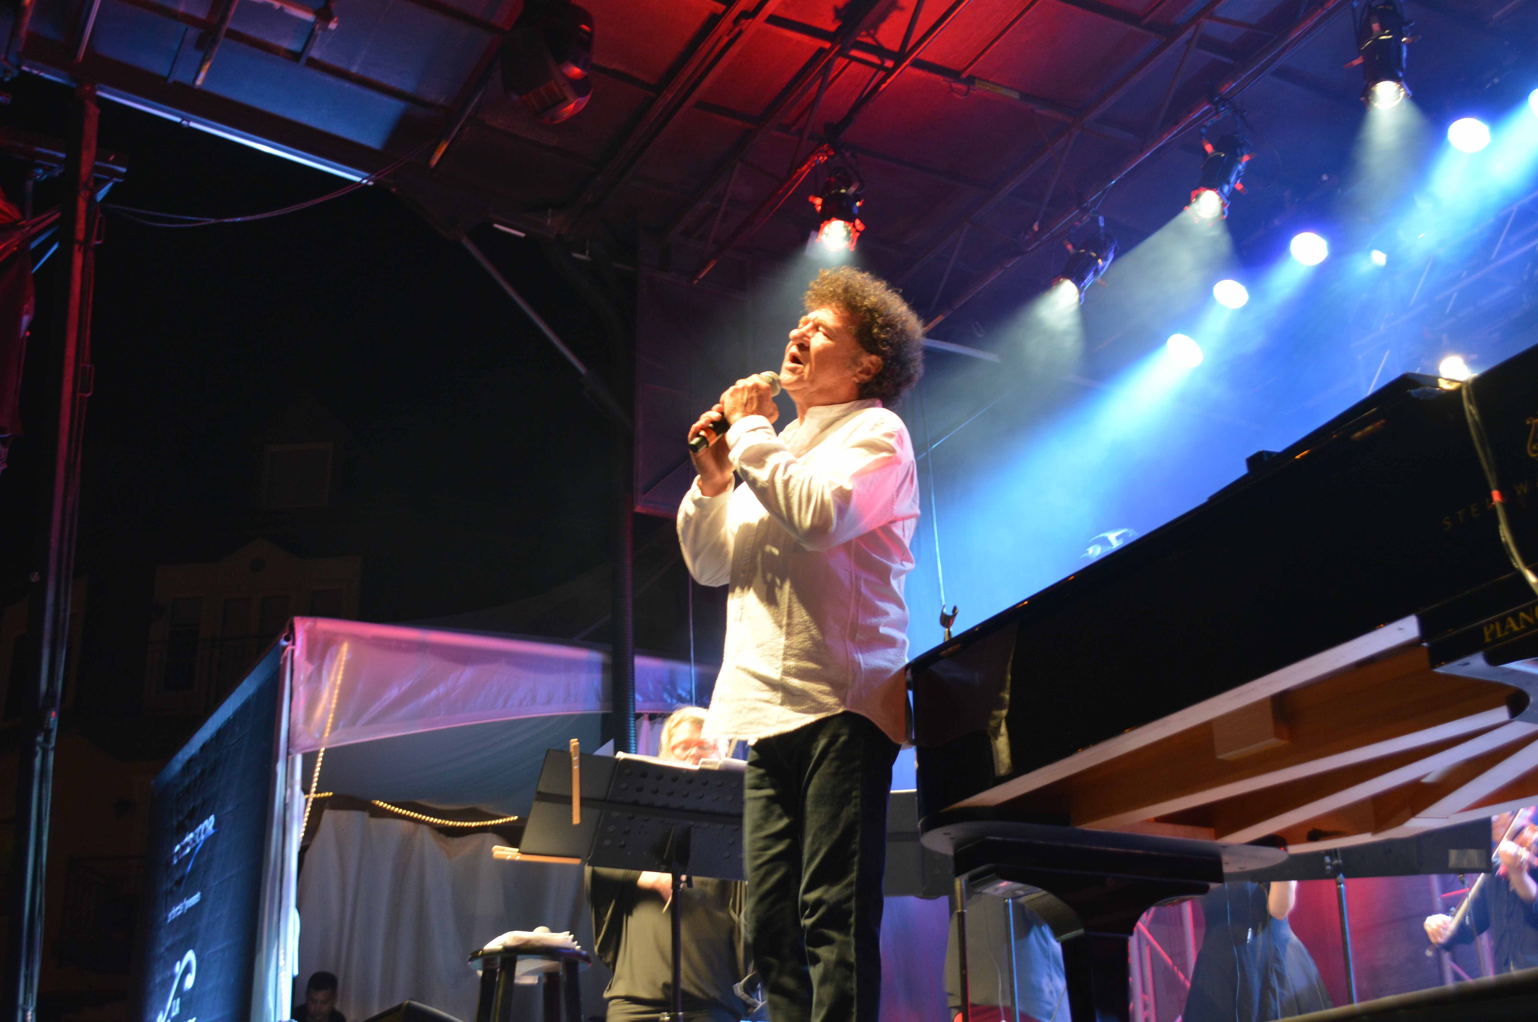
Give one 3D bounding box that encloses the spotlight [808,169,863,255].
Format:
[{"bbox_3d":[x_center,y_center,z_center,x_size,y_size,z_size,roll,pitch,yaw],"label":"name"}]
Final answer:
[{"bbox_3d":[0.311,-1.400,8.950,0.270,0.540,0.280,-4,-51,8],"label":"spotlight"}]

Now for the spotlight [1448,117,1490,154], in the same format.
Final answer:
[{"bbox_3d":[3.334,-1.854,9.113,0.215,0.250,0.215,-17,-54,42],"label":"spotlight"}]

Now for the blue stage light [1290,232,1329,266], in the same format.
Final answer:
[{"bbox_3d":[2.822,-1.426,9.969,0.215,0.250,0.215,-15,-57,39],"label":"blue stage light"}]

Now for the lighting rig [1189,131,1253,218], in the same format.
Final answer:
[{"bbox_3d":[2.056,-1.527,8.750,0.280,0.540,0.280,-14,-59,35],"label":"lighting rig"}]

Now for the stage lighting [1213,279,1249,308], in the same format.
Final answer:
[{"bbox_3d":[2.535,-1.248,10.414,0.215,0.250,0.215,-19,-61,45],"label":"stage lighting"}]

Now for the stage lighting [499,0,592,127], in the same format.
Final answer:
[{"bbox_3d":[-0.907,-1.873,7.900,0.380,0.520,0.340,4,-18,-19],"label":"stage lighting"}]

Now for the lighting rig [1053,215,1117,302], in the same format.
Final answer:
[{"bbox_3d":[1.558,-1.247,9.450,0.280,0.300,0.540,-18,21,43],"label":"lighting rig"}]

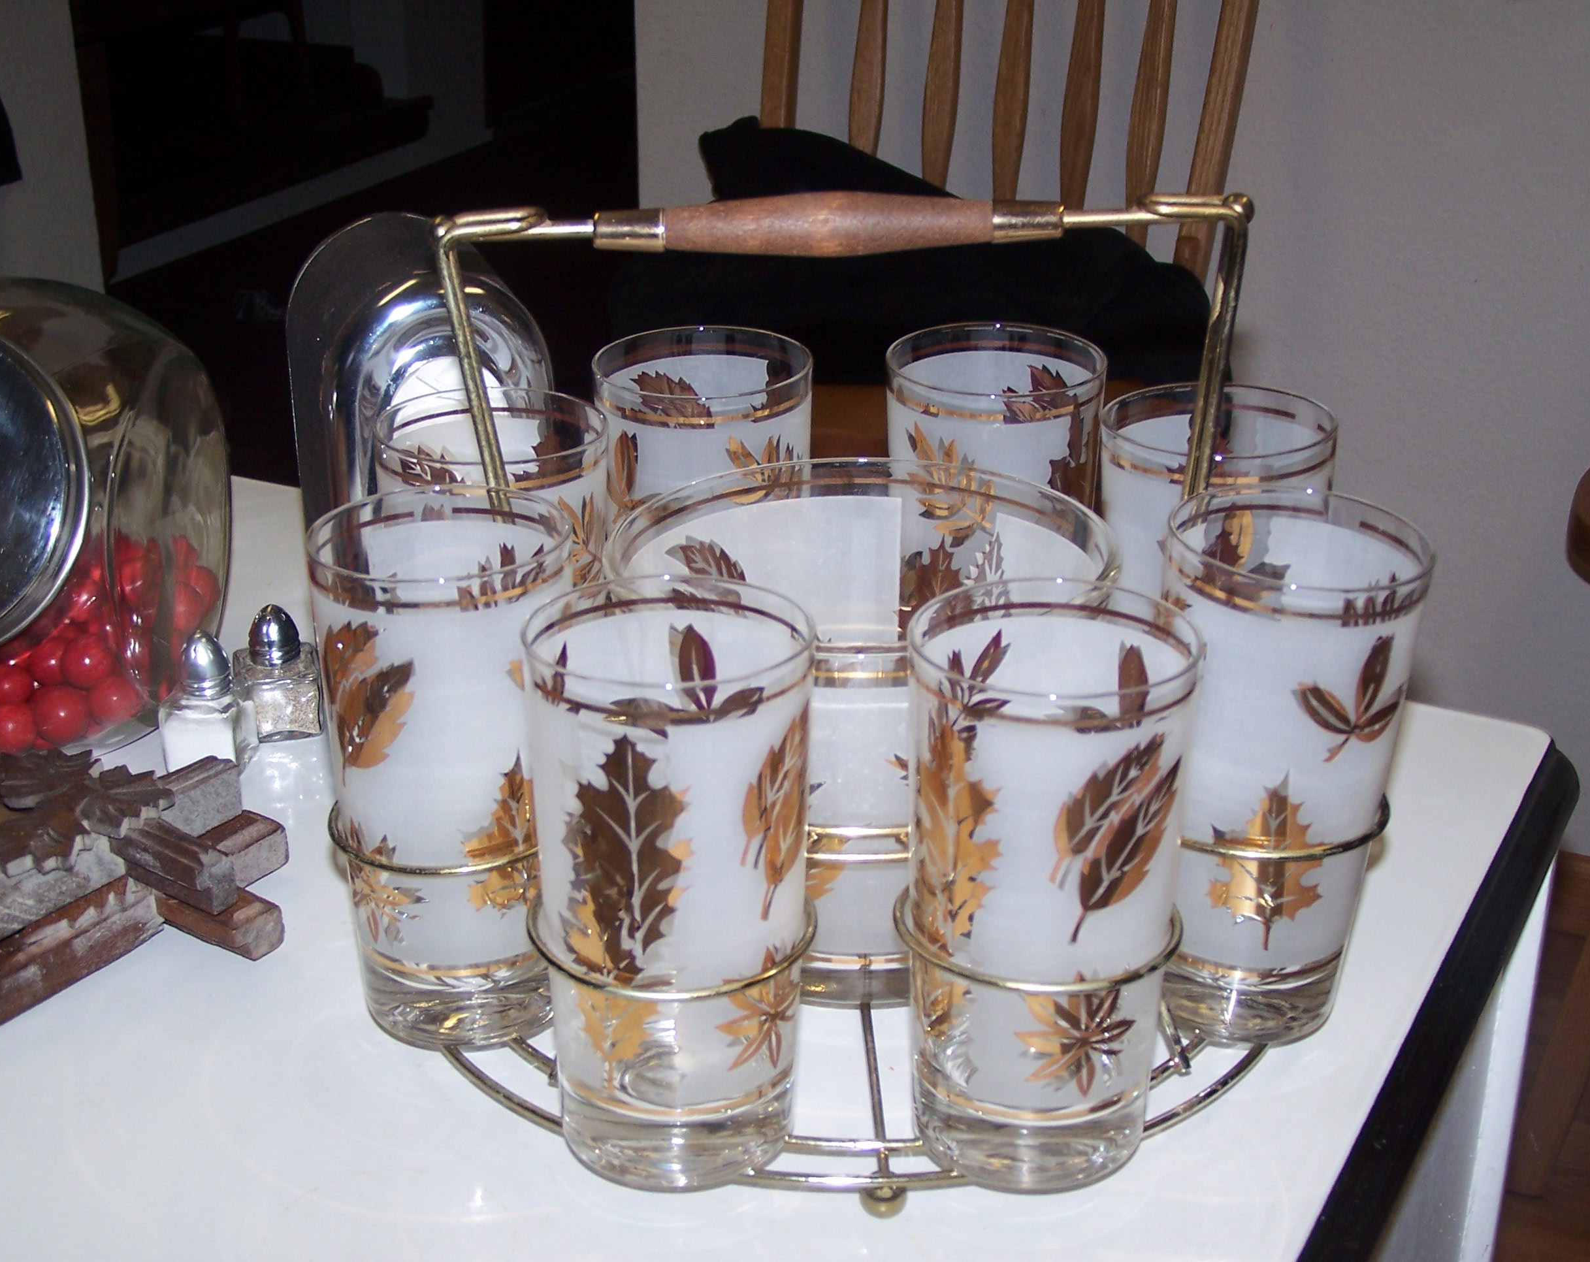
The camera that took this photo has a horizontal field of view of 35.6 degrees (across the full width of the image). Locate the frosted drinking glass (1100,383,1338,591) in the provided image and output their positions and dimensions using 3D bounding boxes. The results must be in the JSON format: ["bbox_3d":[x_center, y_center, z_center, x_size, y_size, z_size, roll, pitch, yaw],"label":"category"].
[{"bbox_3d":[0.126,0.002,0.770,0.070,0.142,0.070,1,24,0],"label":"frosted drinking glass"}]

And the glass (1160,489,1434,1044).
[{"bbox_3d":[0.131,0.040,0.685,0.070,0.142,0.070,3,24,-1],"label":"glass"}]

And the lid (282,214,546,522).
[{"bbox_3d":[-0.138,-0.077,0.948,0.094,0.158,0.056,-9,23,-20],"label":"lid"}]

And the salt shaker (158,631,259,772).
[{"bbox_3d":[-0.204,0.022,0.863,0.028,0.048,0.028,1,24,0],"label":"salt shaker"}]

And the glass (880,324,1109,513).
[{"bbox_3d":[0.064,-0.022,0.821,0.070,0.142,0.070,1,24,0],"label":"glass"}]

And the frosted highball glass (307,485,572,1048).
[{"bbox_3d":[-0.094,0.039,0.682,0.070,0.142,0.070,1,24,0],"label":"frosted highball glass"}]

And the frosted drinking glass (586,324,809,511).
[{"bbox_3d":[-0.030,-0.020,0.816,0.070,0.142,0.070,1,24,0],"label":"frosted drinking glass"}]

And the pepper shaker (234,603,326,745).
[{"bbox_3d":[-0.185,0.012,0.886,0.028,0.048,0.028,-7,25,-16],"label":"pepper shaker"}]

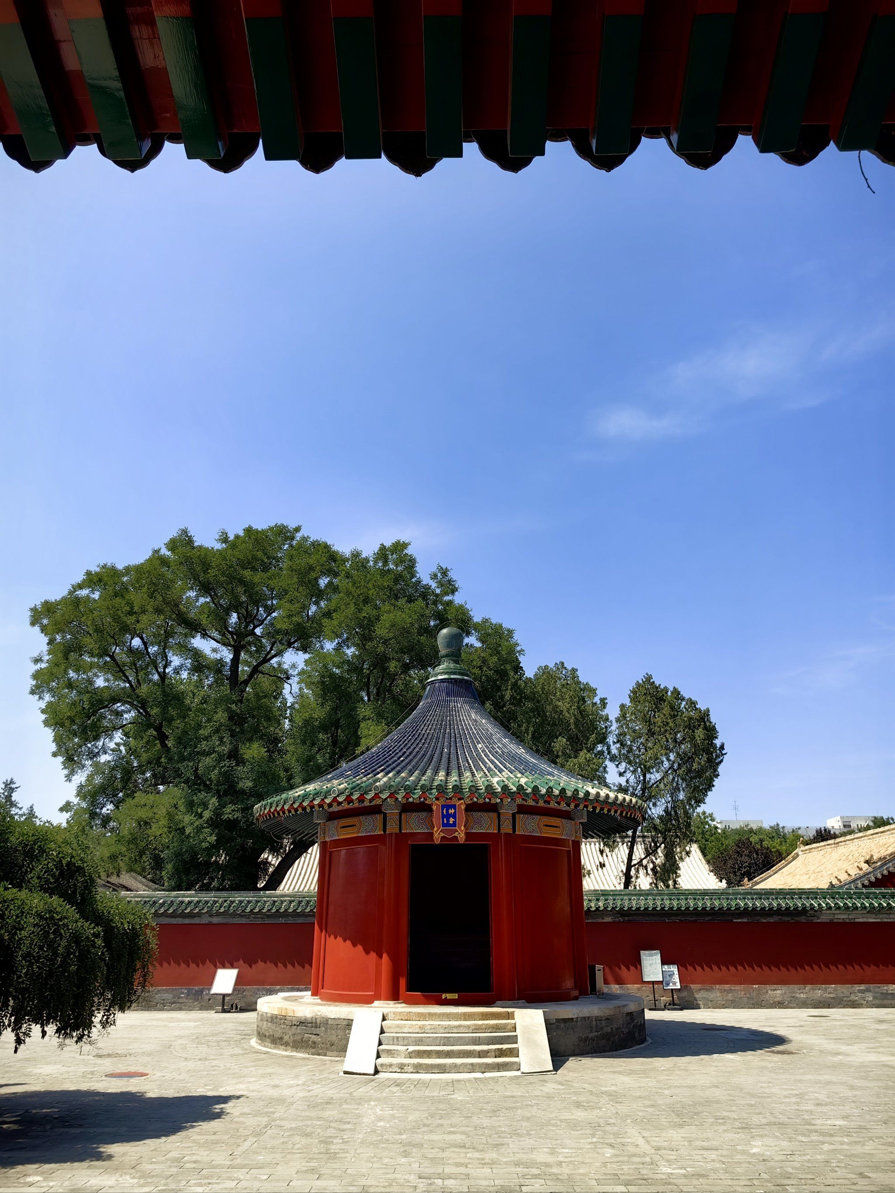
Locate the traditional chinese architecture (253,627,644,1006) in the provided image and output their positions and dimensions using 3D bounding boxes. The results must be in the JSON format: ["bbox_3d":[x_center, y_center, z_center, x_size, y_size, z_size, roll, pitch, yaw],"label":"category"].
[{"bbox_3d":[0.066,4.912,21.662,9.460,8.767,9.460,0,-21,0],"label":"traditional chinese architecture"}]

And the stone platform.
[{"bbox_3d":[0.066,9.263,19.689,8.536,0.770,9.240,0,-21,0],"label":"stone platform"}]

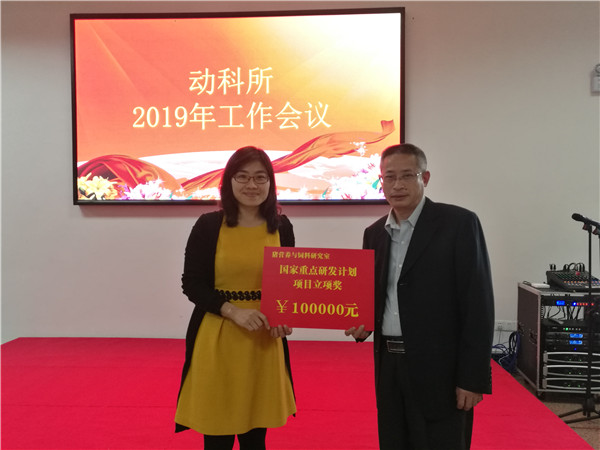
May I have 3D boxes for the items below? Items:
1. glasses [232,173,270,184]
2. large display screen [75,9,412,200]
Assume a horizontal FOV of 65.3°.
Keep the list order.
[{"bbox_3d":[-0.182,-0.171,1.756,0.136,0.042,0.138,0,3,-6],"label":"glasses"},{"bbox_3d":[-0.614,-1.122,4.554,3.230,1.855,0.100,0,2,3],"label":"large display screen"}]

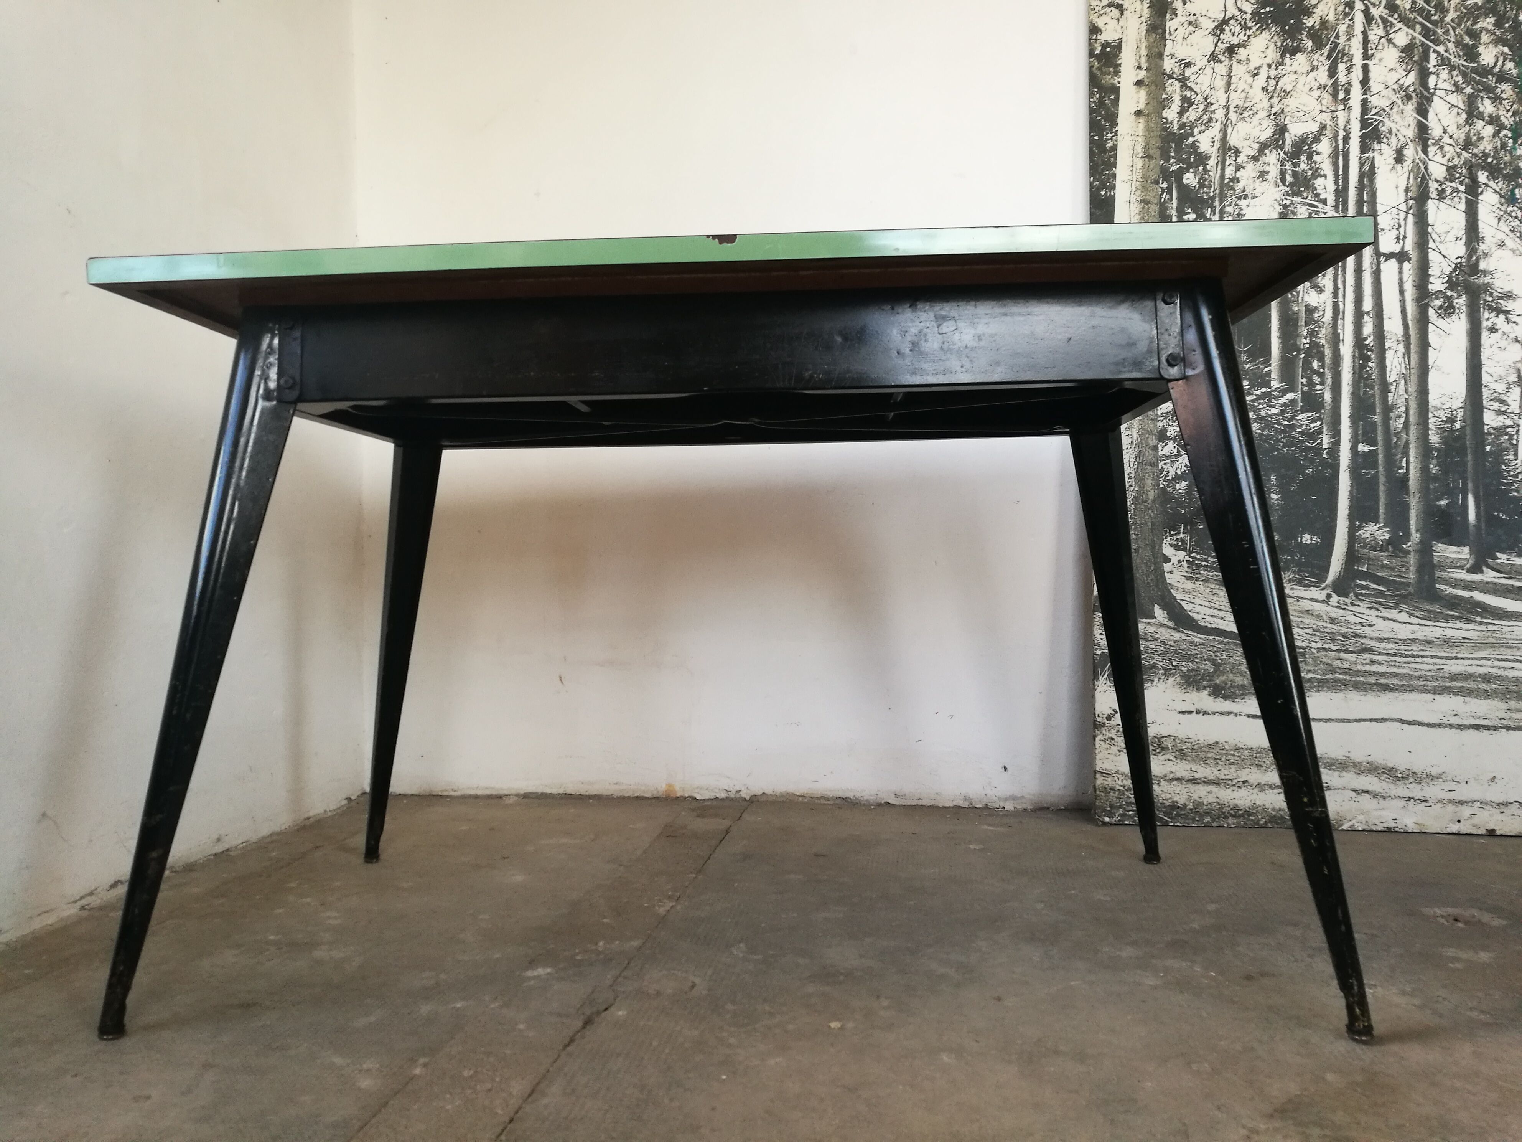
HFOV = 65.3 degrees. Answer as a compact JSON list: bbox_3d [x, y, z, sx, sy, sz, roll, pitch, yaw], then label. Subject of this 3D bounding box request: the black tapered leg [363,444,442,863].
[{"bbox_3d":[-0.523,0.089,1.725,0.067,0.730,0.071,9,9,3],"label":"black tapered leg"}]

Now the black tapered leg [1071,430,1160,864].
[{"bbox_3d":[0.501,0.071,1.674,0.067,0.728,0.071,-10,8,3],"label":"black tapered leg"}]

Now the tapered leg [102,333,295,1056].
[{"bbox_3d":[-0.550,0.091,1.182,0.067,0.730,0.071,9,-8,3],"label":"tapered leg"}]

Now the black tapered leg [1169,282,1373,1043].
[{"bbox_3d":[0.474,0.073,1.131,0.067,0.728,0.071,-10,-9,3],"label":"black tapered leg"}]

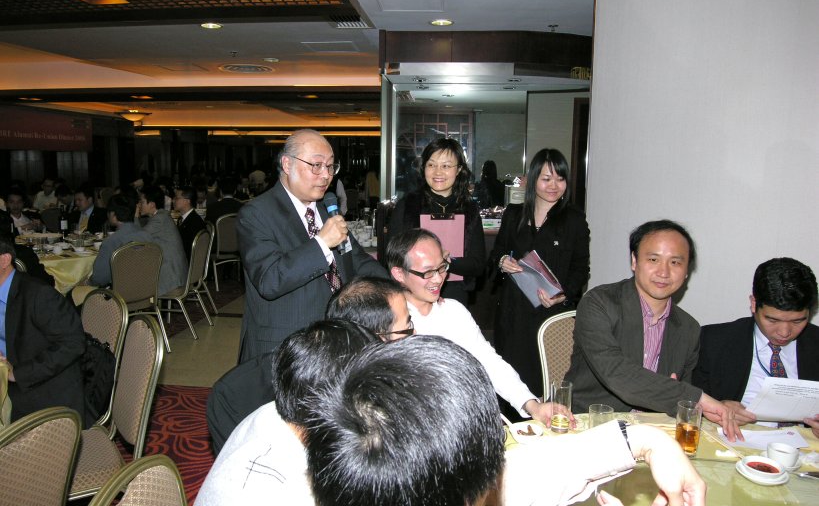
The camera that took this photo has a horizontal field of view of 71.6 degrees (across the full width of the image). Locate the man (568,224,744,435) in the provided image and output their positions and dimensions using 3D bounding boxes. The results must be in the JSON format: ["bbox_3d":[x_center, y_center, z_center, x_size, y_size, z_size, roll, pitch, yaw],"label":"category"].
[{"bbox_3d":[0.745,0.545,1.946,0.560,1.320,0.750,1,8,6],"label":"man"}]

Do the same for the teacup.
[{"bbox_3d":[0.921,0.494,1.398,0.080,0.050,0.080,0,8,0],"label":"teacup"}]

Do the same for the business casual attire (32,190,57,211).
[{"bbox_3d":[-5.436,-0.670,8.498,0.480,0.580,0.300,-5,10,-30],"label":"business casual attire"}]

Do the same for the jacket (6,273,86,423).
[{"bbox_3d":[-1.483,0.378,2.380,0.400,0.650,0.470,-3,9,-21],"label":"jacket"}]

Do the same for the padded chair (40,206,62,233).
[{"bbox_3d":[-4.659,-0.106,7.567,0.450,0.920,0.550,-4,9,-26],"label":"padded chair"}]

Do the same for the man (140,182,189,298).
[{"bbox_3d":[-2.271,0.080,5.045,0.780,1.310,0.520,3,9,17],"label":"man"}]

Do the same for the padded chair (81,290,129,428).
[{"bbox_3d":[-1.583,0.677,2.522,0.450,0.910,0.560,6,11,35],"label":"padded chair"}]

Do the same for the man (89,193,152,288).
[{"bbox_3d":[-2.501,0.112,5.020,0.520,1.250,0.780,-6,10,-36],"label":"man"}]

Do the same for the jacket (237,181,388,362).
[{"bbox_3d":[-0.355,0.097,2.120,0.530,0.740,0.370,-8,12,-41],"label":"jacket"}]

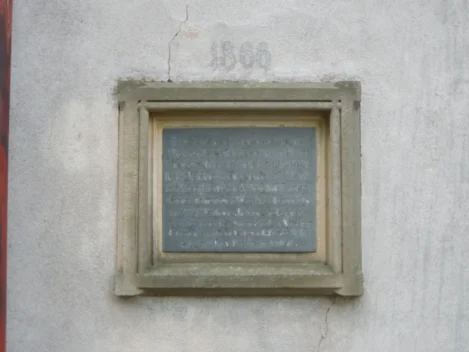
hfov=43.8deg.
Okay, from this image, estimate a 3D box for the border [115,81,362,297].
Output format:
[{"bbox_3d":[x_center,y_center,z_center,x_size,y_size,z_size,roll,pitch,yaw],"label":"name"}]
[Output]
[{"bbox_3d":[0.018,0.056,2.420,1.000,0.870,0.120,0,-3,0],"label":"border"}]

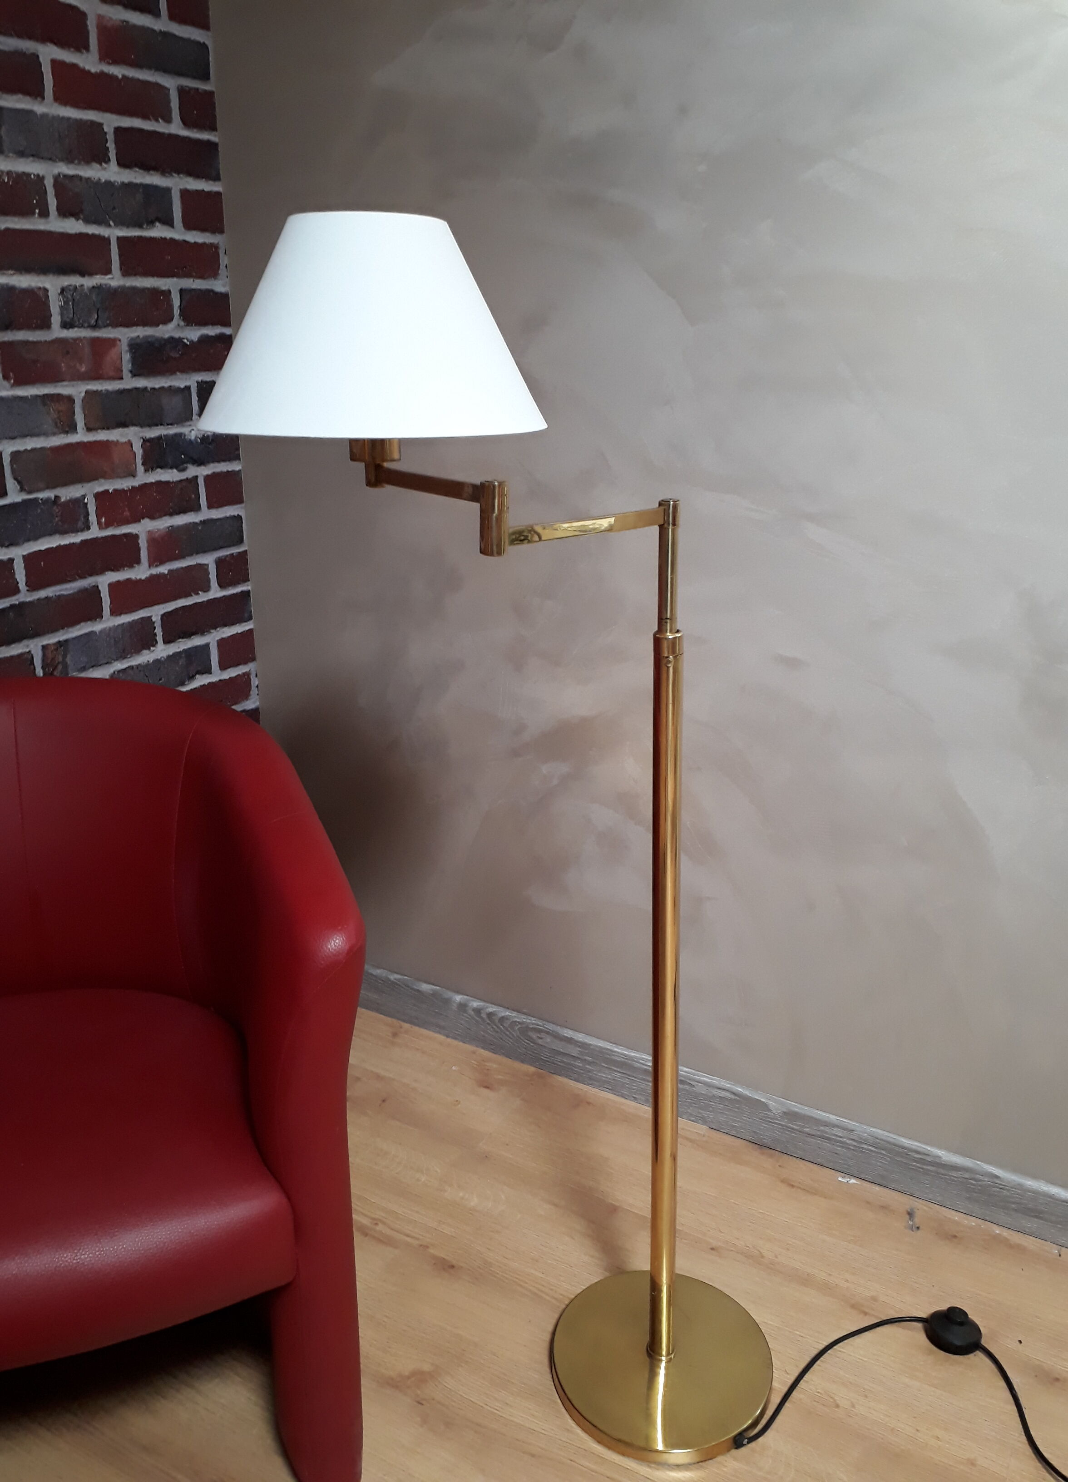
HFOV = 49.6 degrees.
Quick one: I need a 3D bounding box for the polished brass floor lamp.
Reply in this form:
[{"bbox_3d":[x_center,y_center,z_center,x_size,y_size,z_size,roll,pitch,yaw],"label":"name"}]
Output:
[{"bbox_3d":[-0.009,0.154,1.202,0.604,1.271,0.318,1,19,2],"label":"polished brass floor lamp"}]

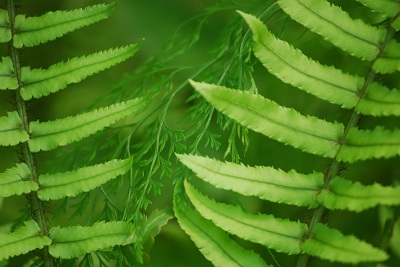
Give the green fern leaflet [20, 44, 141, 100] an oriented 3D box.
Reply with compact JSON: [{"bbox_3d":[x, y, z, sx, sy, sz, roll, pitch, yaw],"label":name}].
[{"bbox_3d":[-0.048,-0.029,1.370,0.055,0.007,0.015,-21,74,-9],"label":"green fern leaflet"}]

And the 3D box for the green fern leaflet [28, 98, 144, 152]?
[{"bbox_3d":[-0.046,-0.004,1.400,0.053,0.012,0.012,-14,-15,0],"label":"green fern leaflet"}]

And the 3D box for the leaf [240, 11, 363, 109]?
[{"bbox_3d":[0.039,-0.030,1.350,0.062,0.011,0.021,35,76,3],"label":"leaf"}]

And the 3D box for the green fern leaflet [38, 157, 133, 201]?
[{"bbox_3d":[-0.046,0.018,1.360,0.043,0.007,0.013,-18,73,-11],"label":"green fern leaflet"}]

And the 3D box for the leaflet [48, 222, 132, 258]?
[{"bbox_3d":[-0.044,0.044,1.360,0.036,0.015,0.007,-3,-18,-14],"label":"leaflet"}]

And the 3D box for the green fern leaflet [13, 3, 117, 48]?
[{"bbox_3d":[-0.057,-0.046,1.420,0.046,0.014,0.012,-8,-15,0],"label":"green fern leaflet"}]

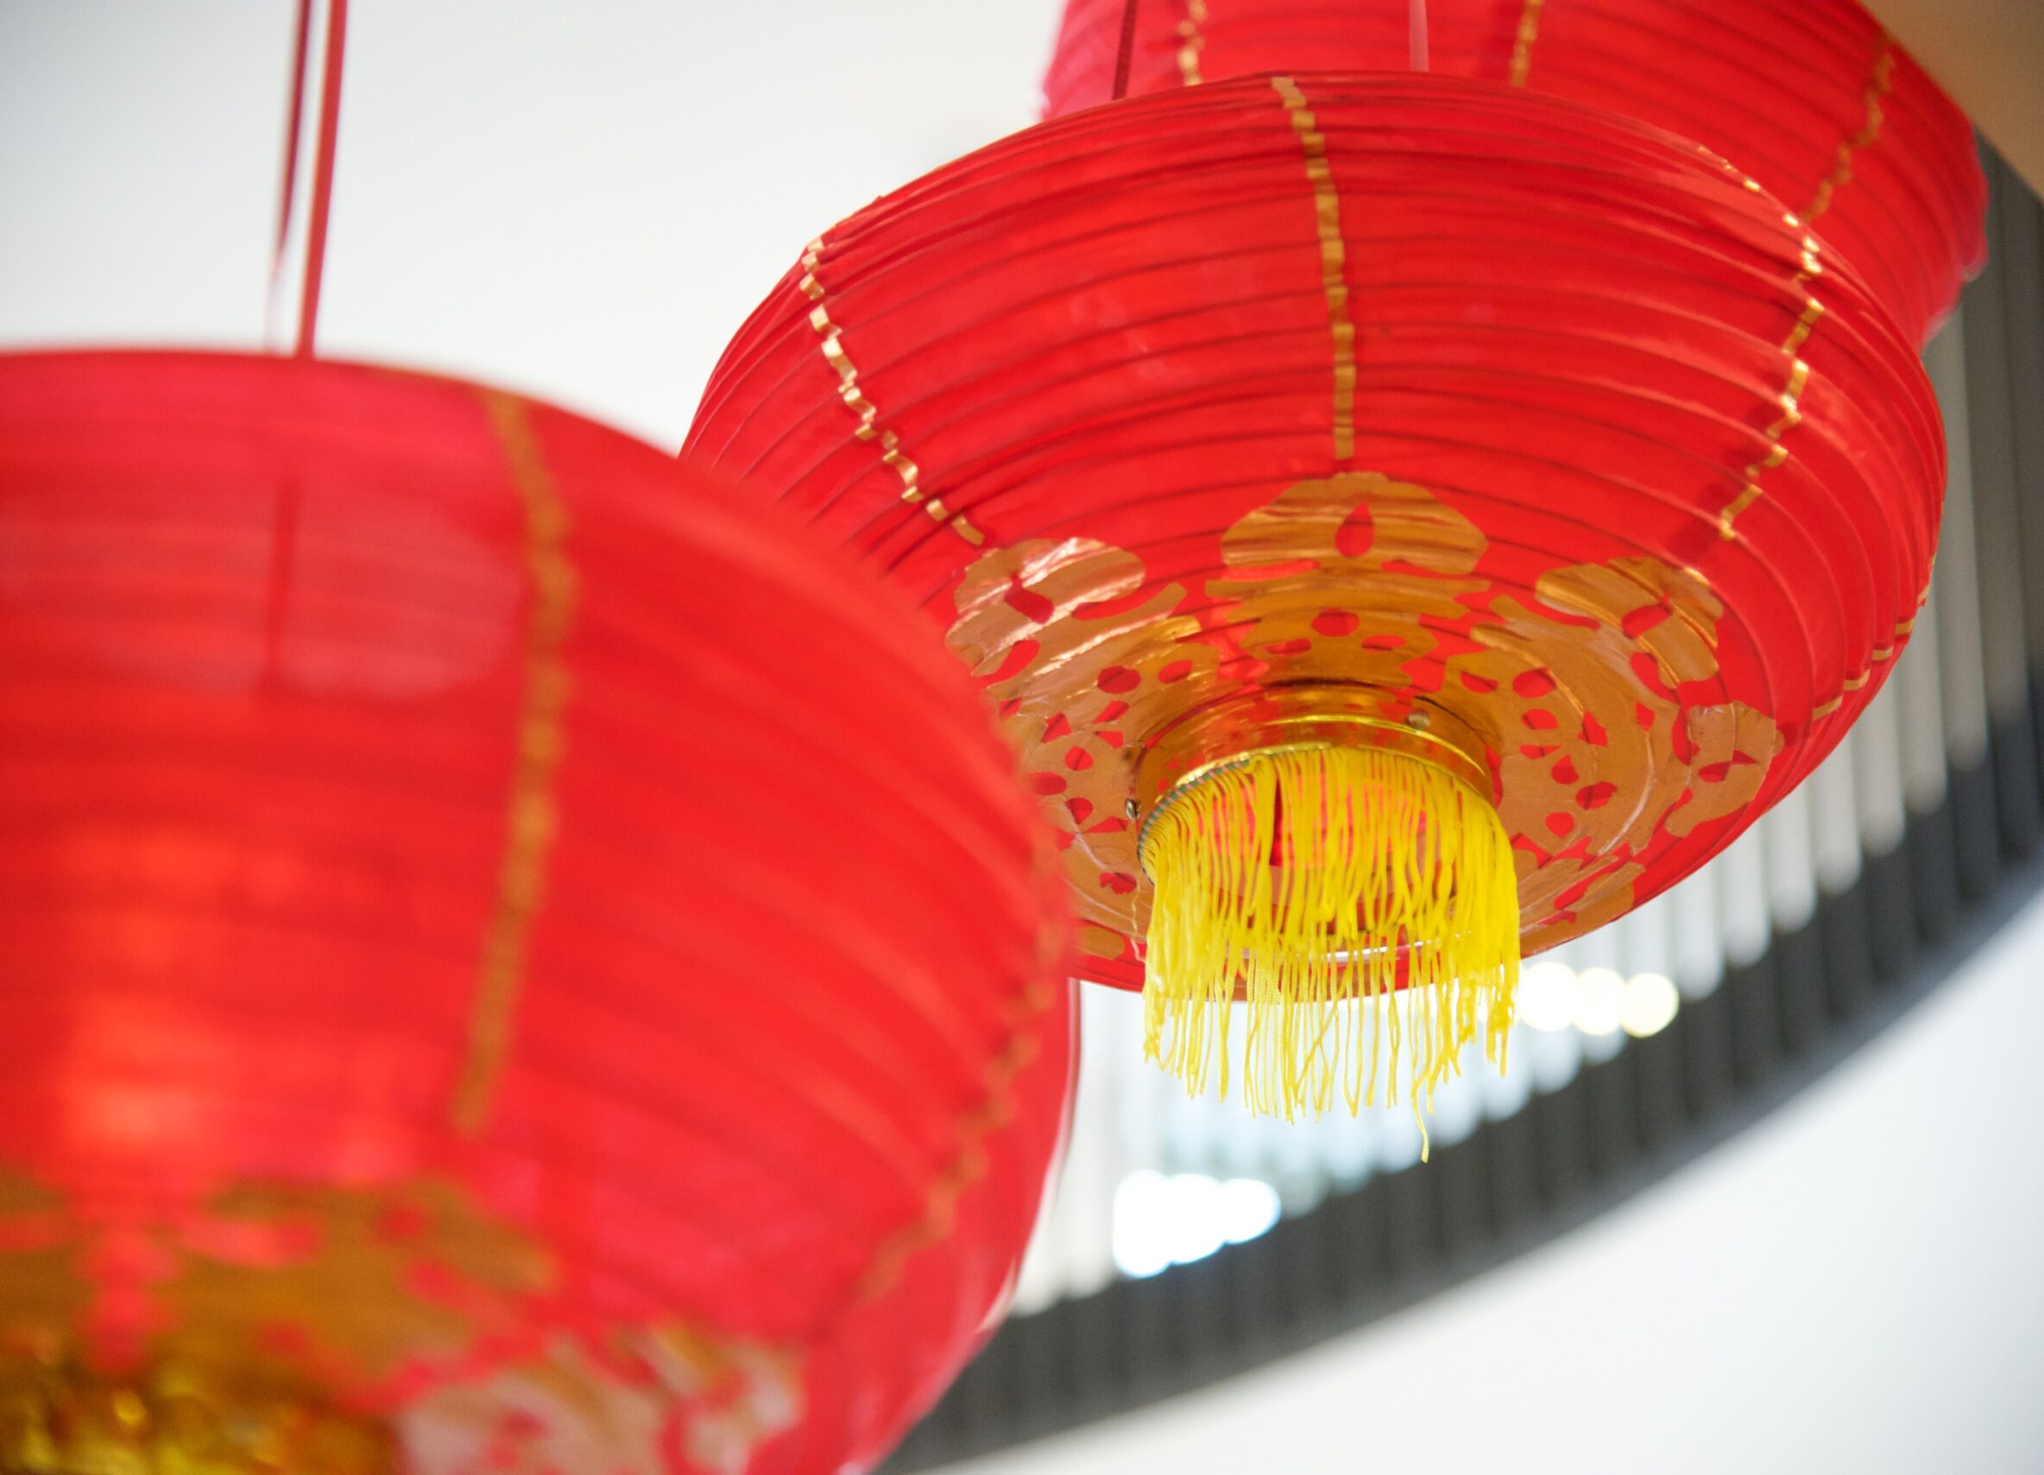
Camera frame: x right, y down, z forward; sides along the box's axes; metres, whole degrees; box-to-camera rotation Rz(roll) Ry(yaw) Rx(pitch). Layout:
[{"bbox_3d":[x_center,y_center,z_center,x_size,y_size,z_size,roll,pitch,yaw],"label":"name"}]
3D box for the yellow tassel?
[{"bbox_3d":[0.097,0.065,1.596,0.118,0.075,0.118,0,-32,0],"label":"yellow tassel"}]

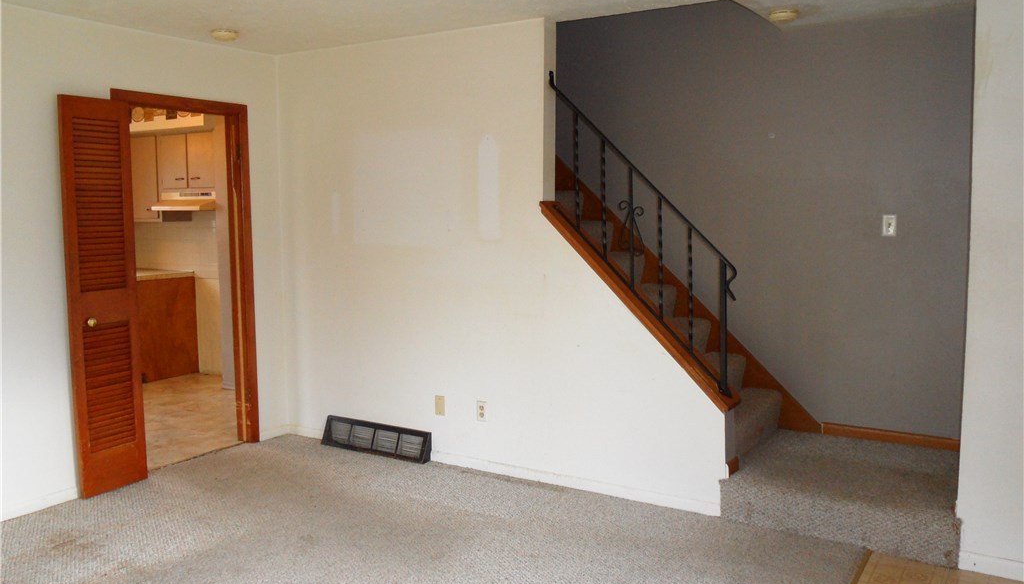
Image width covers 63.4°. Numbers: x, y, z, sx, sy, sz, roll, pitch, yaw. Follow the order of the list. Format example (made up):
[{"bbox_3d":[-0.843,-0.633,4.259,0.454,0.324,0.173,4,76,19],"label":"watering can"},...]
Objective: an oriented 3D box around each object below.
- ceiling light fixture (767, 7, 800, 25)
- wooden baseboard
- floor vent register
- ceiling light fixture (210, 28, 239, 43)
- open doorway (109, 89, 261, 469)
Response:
[{"bbox_3d":[1.355,-1.367,4.129,0.150,0.042,0.150,3,7,32],"label":"ceiling light fixture"},{"bbox_3d":[2.029,0.778,4.449,0.689,0.064,0.018,3,7,32],"label":"wooden baseboard"},{"bbox_3d":[-0.857,0.892,5.055,0.812,0.166,0.085,3,7,32],"label":"floor vent register"},{"bbox_3d":[-1.561,-1.392,4.508,0.151,0.042,0.151,3,7,32],"label":"ceiling light fixture"},{"bbox_3d":[-1.880,-0.052,4.812,0.122,2.104,0.892,3,7,32],"label":"open doorway"}]

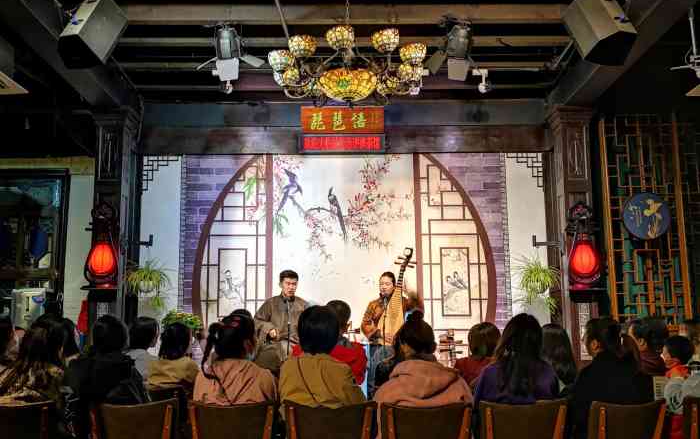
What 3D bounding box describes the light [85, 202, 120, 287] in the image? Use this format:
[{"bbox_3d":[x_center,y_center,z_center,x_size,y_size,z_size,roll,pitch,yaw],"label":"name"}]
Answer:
[{"bbox_3d":[-2.145,0.216,6.282,0.270,0.760,0.260,0,-10,-1],"label":"light"}]

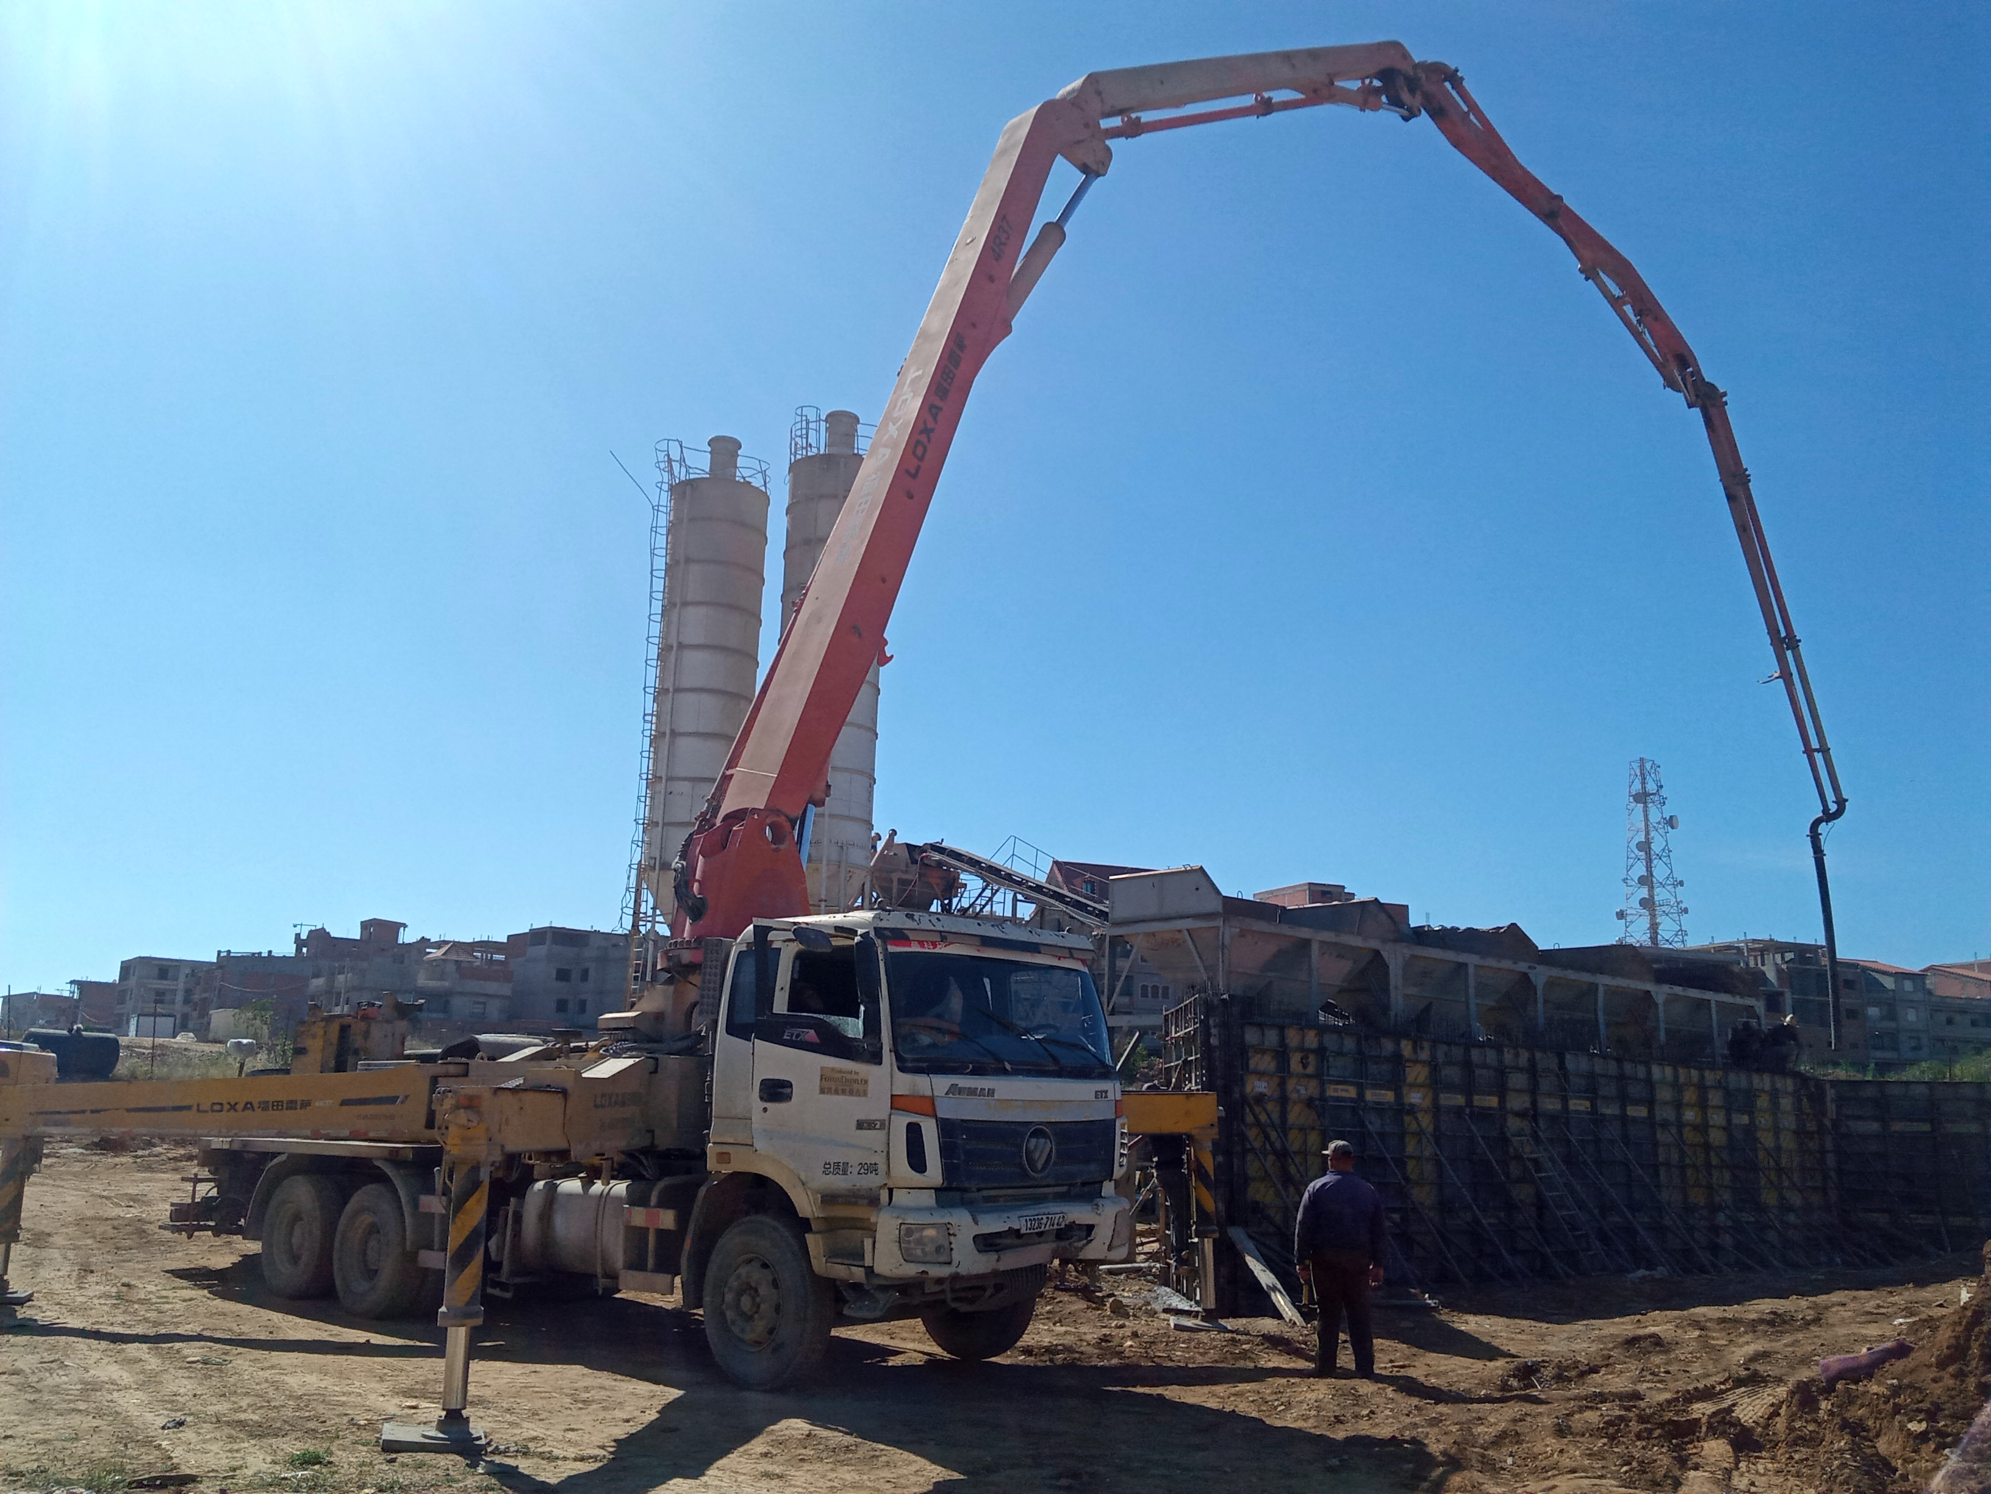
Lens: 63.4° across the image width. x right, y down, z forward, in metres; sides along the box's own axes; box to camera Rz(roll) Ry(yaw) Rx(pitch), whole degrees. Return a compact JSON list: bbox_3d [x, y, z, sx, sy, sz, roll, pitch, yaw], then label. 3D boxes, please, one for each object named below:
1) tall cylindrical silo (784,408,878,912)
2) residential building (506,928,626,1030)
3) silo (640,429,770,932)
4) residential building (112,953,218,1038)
[{"bbox_3d":[-4.621,-1.434,44.490,2.900,16.950,2.900,2,-14,0],"label":"tall cylindrical silo"},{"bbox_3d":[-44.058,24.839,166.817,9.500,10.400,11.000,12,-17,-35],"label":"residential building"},{"bbox_3d":[-8.276,-1.086,45.776,2.900,16.670,2.900,8,-16,-24],"label":"silo"},{"bbox_3d":[-100.226,30.863,194.697,8.600,9.400,9.500,11,-17,-34],"label":"residential building"}]

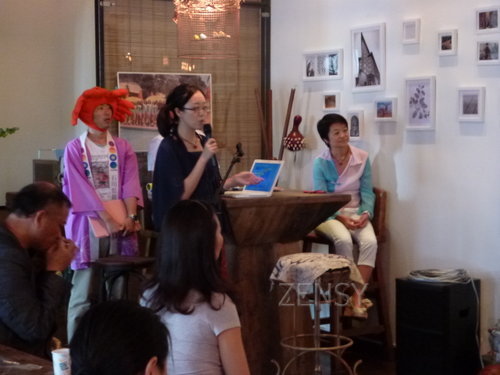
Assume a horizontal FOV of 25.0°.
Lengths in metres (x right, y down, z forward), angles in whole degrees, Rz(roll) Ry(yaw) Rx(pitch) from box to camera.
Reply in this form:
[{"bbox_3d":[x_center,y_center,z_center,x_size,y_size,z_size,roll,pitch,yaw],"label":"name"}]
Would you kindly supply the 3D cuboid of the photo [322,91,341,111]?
[{"bbox_3d":[0.556,-0.587,7.678,0.030,0.133,0.139,-4,6,-41],"label":"photo"}]

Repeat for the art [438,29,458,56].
[{"bbox_3d":[1.216,-0.883,6.894,0.030,0.157,0.121,-4,6,-41],"label":"art"}]

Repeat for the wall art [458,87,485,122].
[{"bbox_3d":[1.337,-0.497,6.784,0.030,0.206,0.173,-4,6,-41],"label":"wall art"}]

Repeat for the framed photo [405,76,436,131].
[{"bbox_3d":[1.073,-0.526,7.087,0.030,0.331,0.227,-4,6,-41],"label":"framed photo"}]

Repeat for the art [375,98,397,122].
[{"bbox_3d":[0.885,-0.503,7.305,0.030,0.149,0.162,-4,6,-41],"label":"art"}]

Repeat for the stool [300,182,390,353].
[{"bbox_3d":[0.594,0.523,6.930,0.420,1.040,0.420,-2,4,-28],"label":"stool"}]

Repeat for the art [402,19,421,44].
[{"bbox_3d":[1.022,-0.982,7.111,0.030,0.151,0.123,-4,6,-41],"label":"art"}]

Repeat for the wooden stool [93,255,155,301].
[{"bbox_3d":[-0.676,0.765,6.254,0.390,0.720,0.390,0,4,0],"label":"wooden stool"}]

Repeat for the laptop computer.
[{"bbox_3d":[-0.013,-0.049,6.915,0.327,0.224,0.325,-3,5,-33],"label":"laptop computer"}]

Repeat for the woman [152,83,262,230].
[{"bbox_3d":[-0.248,0.255,6.486,0.440,1.702,0.550,4,6,43],"label":"woman"}]

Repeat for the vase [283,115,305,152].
[{"bbox_3d":[0.304,-0.377,7.870,0.155,0.270,0.155,0,3,0],"label":"vase"}]

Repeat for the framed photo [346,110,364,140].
[{"bbox_3d":[0.705,-0.414,7.519,0.030,0.193,0.125,-4,6,-41],"label":"framed photo"}]

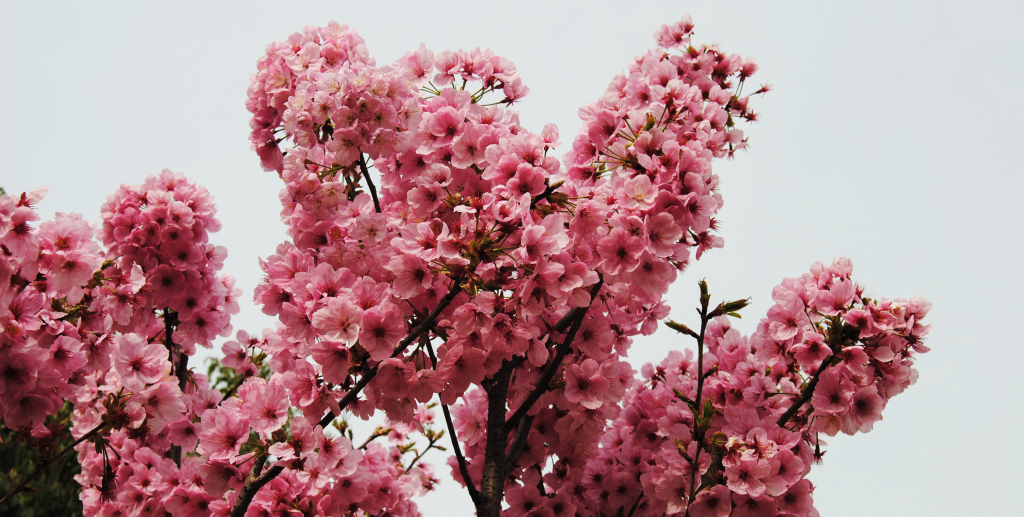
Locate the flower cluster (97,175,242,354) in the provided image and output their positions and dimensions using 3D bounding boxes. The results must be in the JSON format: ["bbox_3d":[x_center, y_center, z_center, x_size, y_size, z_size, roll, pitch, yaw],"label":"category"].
[{"bbox_3d":[-0.376,0.004,1.500,0.148,0.188,0.140,0,-15,0],"label":"flower cluster"}]

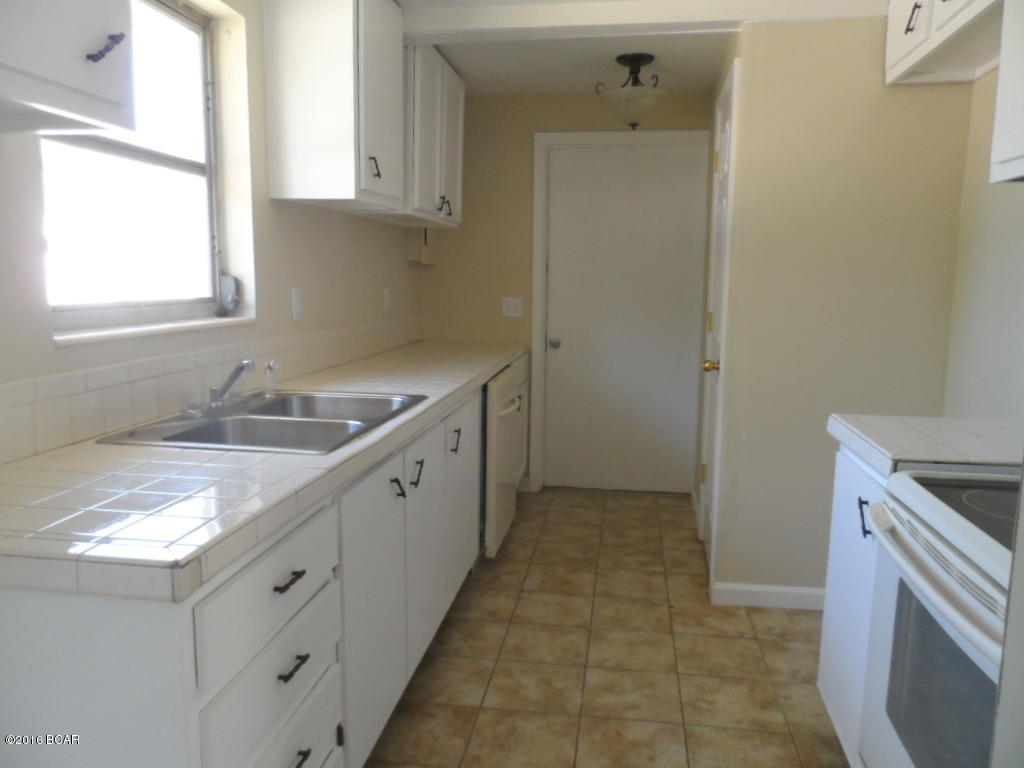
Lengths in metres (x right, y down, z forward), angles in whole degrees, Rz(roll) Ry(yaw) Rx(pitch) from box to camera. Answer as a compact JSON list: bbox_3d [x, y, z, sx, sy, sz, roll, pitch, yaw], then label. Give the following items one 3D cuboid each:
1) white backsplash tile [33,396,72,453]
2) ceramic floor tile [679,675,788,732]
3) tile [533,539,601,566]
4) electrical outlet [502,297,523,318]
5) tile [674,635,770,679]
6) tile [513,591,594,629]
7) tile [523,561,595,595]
[{"bbox_3d":[-1.041,0.092,1.619,0.008,0.112,0.108,2,8,9],"label":"white backsplash tile"},{"bbox_3d":[0.685,1.005,2.227,0.302,0.010,0.285,1,9,9],"label":"ceramic floor tile"},{"bbox_3d":[0.264,0.825,3.445,0.305,0.010,0.281,1,8,9],"label":"tile"},{"bbox_3d":[0.004,-0.476,4.417,0.120,0.120,0.010,2,8,9],"label":"electrical outlet"},{"bbox_3d":[0.731,0.962,2.504,0.305,0.010,0.281,1,8,9],"label":"tile"},{"bbox_3d":[0.172,0.905,2.862,0.302,0.010,0.285,1,9,9],"label":"tile"},{"bbox_3d":[0.219,0.870,3.149,0.305,0.010,0.290,2,8,9],"label":"tile"}]

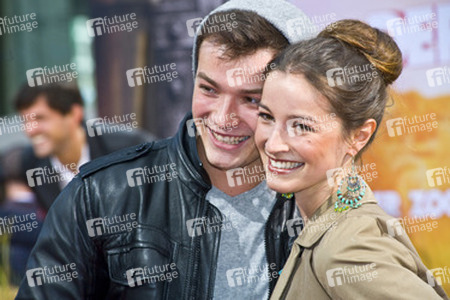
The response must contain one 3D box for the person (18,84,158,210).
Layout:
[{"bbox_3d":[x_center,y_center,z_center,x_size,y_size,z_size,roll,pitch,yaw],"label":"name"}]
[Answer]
[{"bbox_3d":[-0.410,0.640,7.500,0.530,1.680,0.420,1,1,37],"label":"person"}]

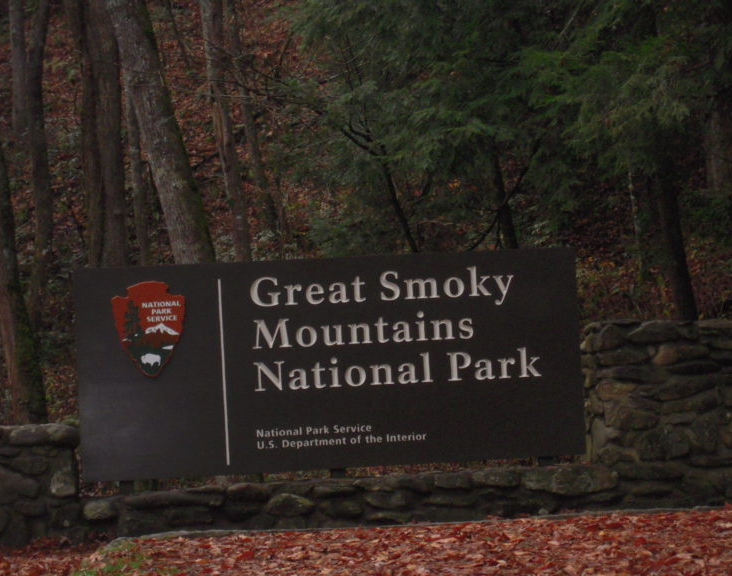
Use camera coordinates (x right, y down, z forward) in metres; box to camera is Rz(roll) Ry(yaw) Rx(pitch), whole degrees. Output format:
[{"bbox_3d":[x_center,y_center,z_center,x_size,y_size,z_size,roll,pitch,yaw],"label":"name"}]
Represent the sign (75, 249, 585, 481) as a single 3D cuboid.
[{"bbox_3d":[-0.196,0.441,14.529,2.962,1.220,0.100,-2,-3,-9],"label":"sign"}]

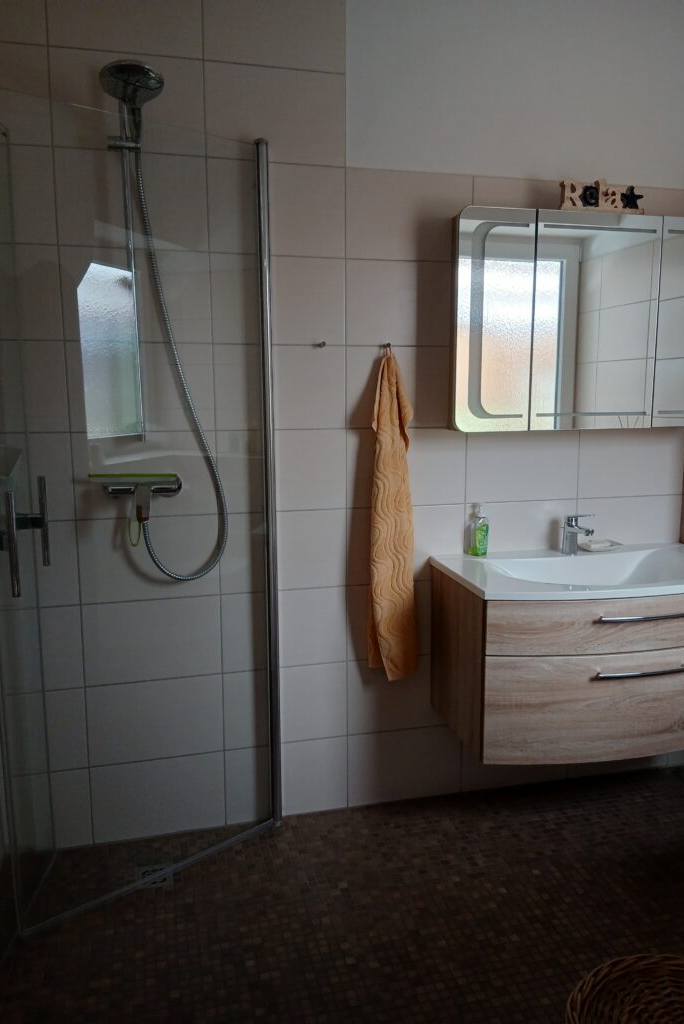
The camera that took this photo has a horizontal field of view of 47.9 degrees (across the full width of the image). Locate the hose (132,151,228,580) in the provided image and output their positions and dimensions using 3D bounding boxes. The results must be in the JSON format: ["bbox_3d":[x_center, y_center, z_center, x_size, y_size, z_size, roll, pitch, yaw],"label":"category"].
[{"bbox_3d":[-0.450,-0.375,2.153,0.243,1.171,0.090,-3,9,-14],"label":"hose"}]

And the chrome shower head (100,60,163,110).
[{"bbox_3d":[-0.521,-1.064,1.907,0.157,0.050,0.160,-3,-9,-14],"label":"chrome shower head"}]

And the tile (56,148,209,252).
[{"bbox_3d":[-0.569,-0.849,2.109,0.400,0.250,0.010,-3,9,-14],"label":"tile"}]

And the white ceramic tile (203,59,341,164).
[{"bbox_3d":[-0.185,-1.125,2.188,0.400,0.250,0.010,-3,9,-14],"label":"white ceramic tile"}]

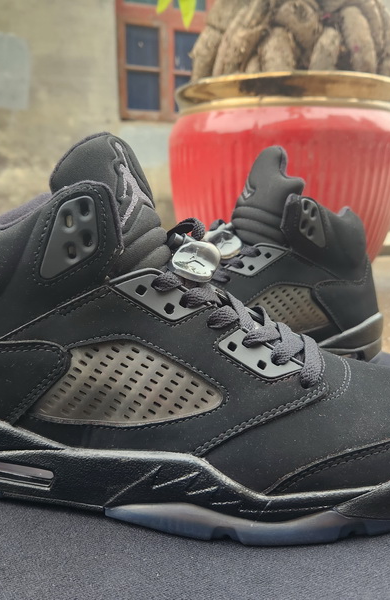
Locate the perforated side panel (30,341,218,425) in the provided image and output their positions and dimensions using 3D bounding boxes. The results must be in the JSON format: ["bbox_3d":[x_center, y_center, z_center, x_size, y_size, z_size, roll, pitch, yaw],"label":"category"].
[{"bbox_3d":[-0.030,0.037,0.240,0.086,0.037,0.012,2,-1,11],"label":"perforated side panel"}]

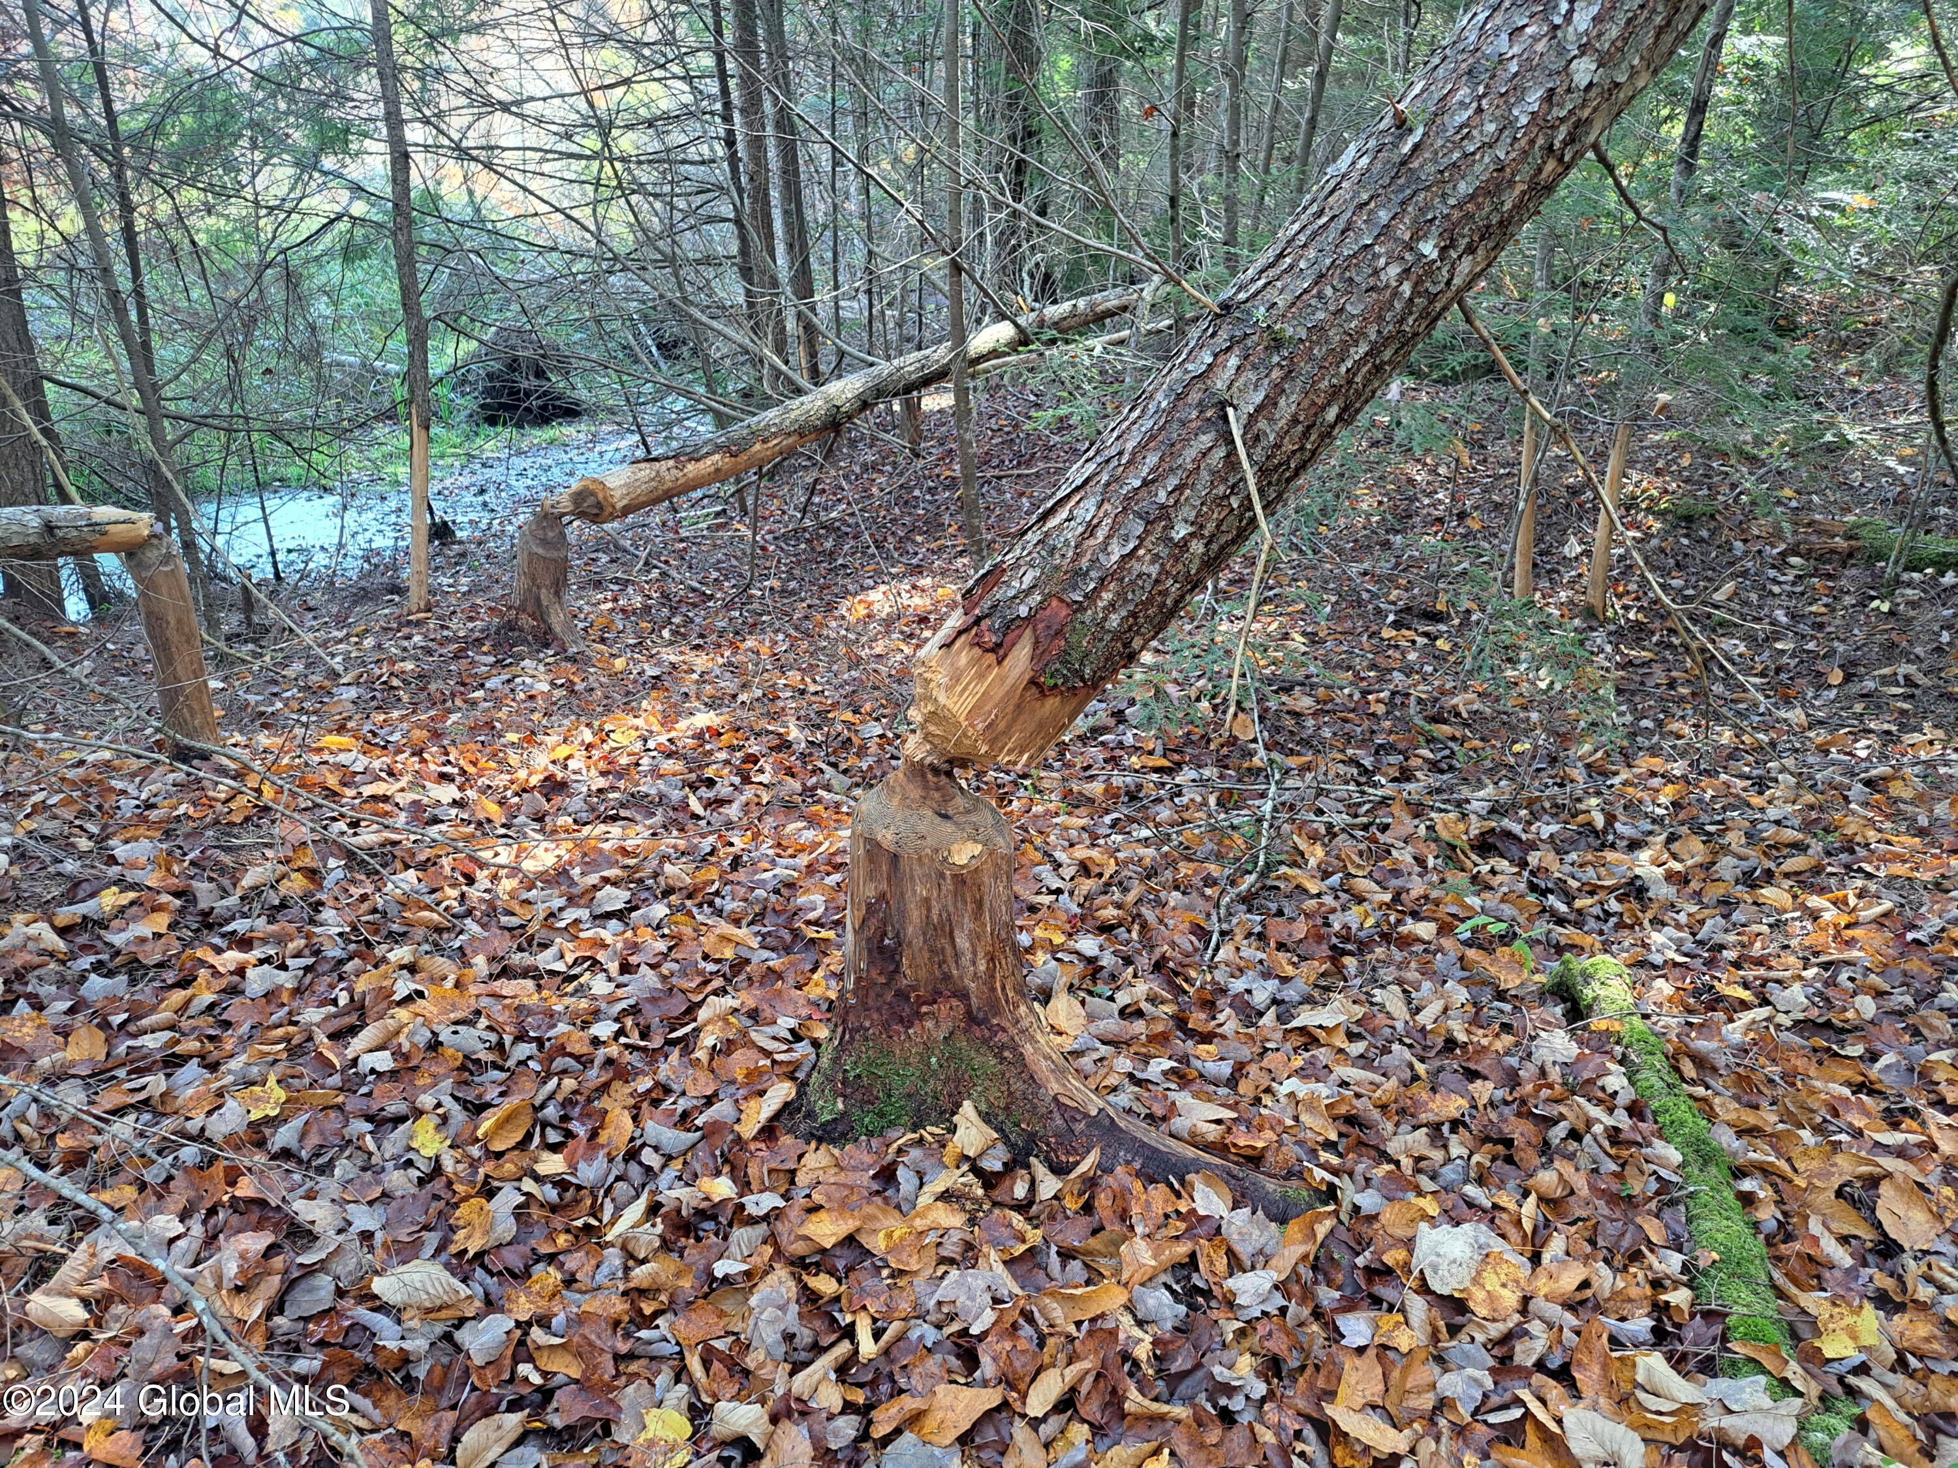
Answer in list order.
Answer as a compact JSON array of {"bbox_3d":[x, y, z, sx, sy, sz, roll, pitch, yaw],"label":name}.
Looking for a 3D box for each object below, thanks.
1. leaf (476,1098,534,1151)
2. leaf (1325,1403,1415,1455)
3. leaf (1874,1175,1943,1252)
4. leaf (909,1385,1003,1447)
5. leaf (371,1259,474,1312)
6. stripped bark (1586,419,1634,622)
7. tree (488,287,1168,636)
[{"bbox_3d":[-0.776,0.647,2.233,0.094,0.035,0.080,-10,44,-24],"label":"leaf"},{"bbox_3d":[0.462,0.831,1.624,0.108,0.030,0.040,17,38,33],"label":"leaf"},{"bbox_3d":[1.380,0.711,2.022,0.073,0.030,0.126,-13,36,8],"label":"leaf"},{"bbox_3d":[-0.030,0.818,1.657,0.131,0.030,0.065,-26,41,-36],"label":"leaf"},{"bbox_3d":[-0.764,0.758,1.865,0.119,0.030,0.070,-10,55,-26],"label":"leaf"},{"bbox_3d":[2.690,-0.906,5.777,0.083,0.829,0.083,9,19,24],"label":"stripped bark"},{"bbox_3d":[-0.521,-1.463,6.690,3.860,1.500,0.360,-13,21,-37],"label":"tree"}]

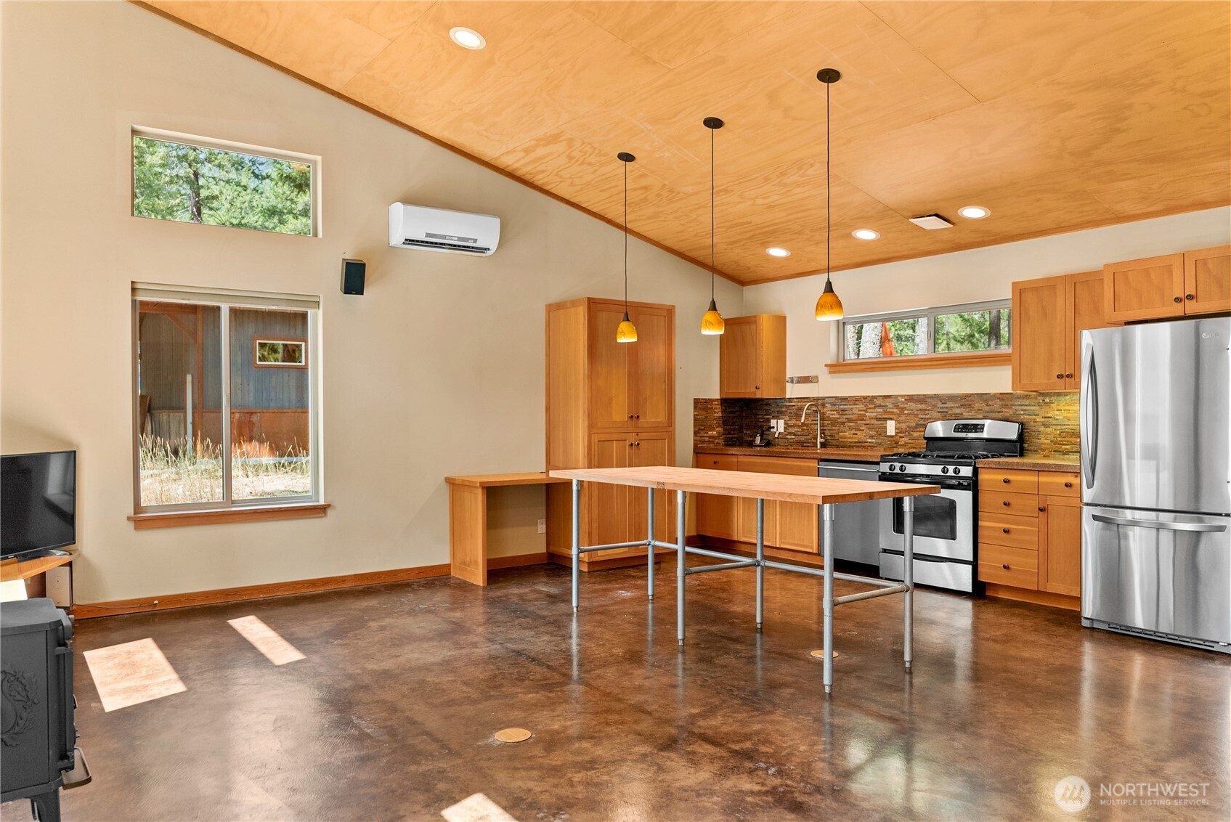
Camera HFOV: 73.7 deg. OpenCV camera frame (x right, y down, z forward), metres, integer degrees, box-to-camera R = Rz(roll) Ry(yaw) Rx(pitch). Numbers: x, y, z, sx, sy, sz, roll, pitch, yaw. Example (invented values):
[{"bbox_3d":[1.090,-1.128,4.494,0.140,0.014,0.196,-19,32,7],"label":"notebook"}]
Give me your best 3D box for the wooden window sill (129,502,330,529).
[{"bbox_3d":[-2.526,0.698,5.449,1.225,0.092,0.090,0,0,-35],"label":"wooden window sill"}]

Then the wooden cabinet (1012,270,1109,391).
[{"bbox_3d":[3.007,-0.497,5.332,0.330,0.732,0.707,0,0,-35],"label":"wooden cabinet"}]

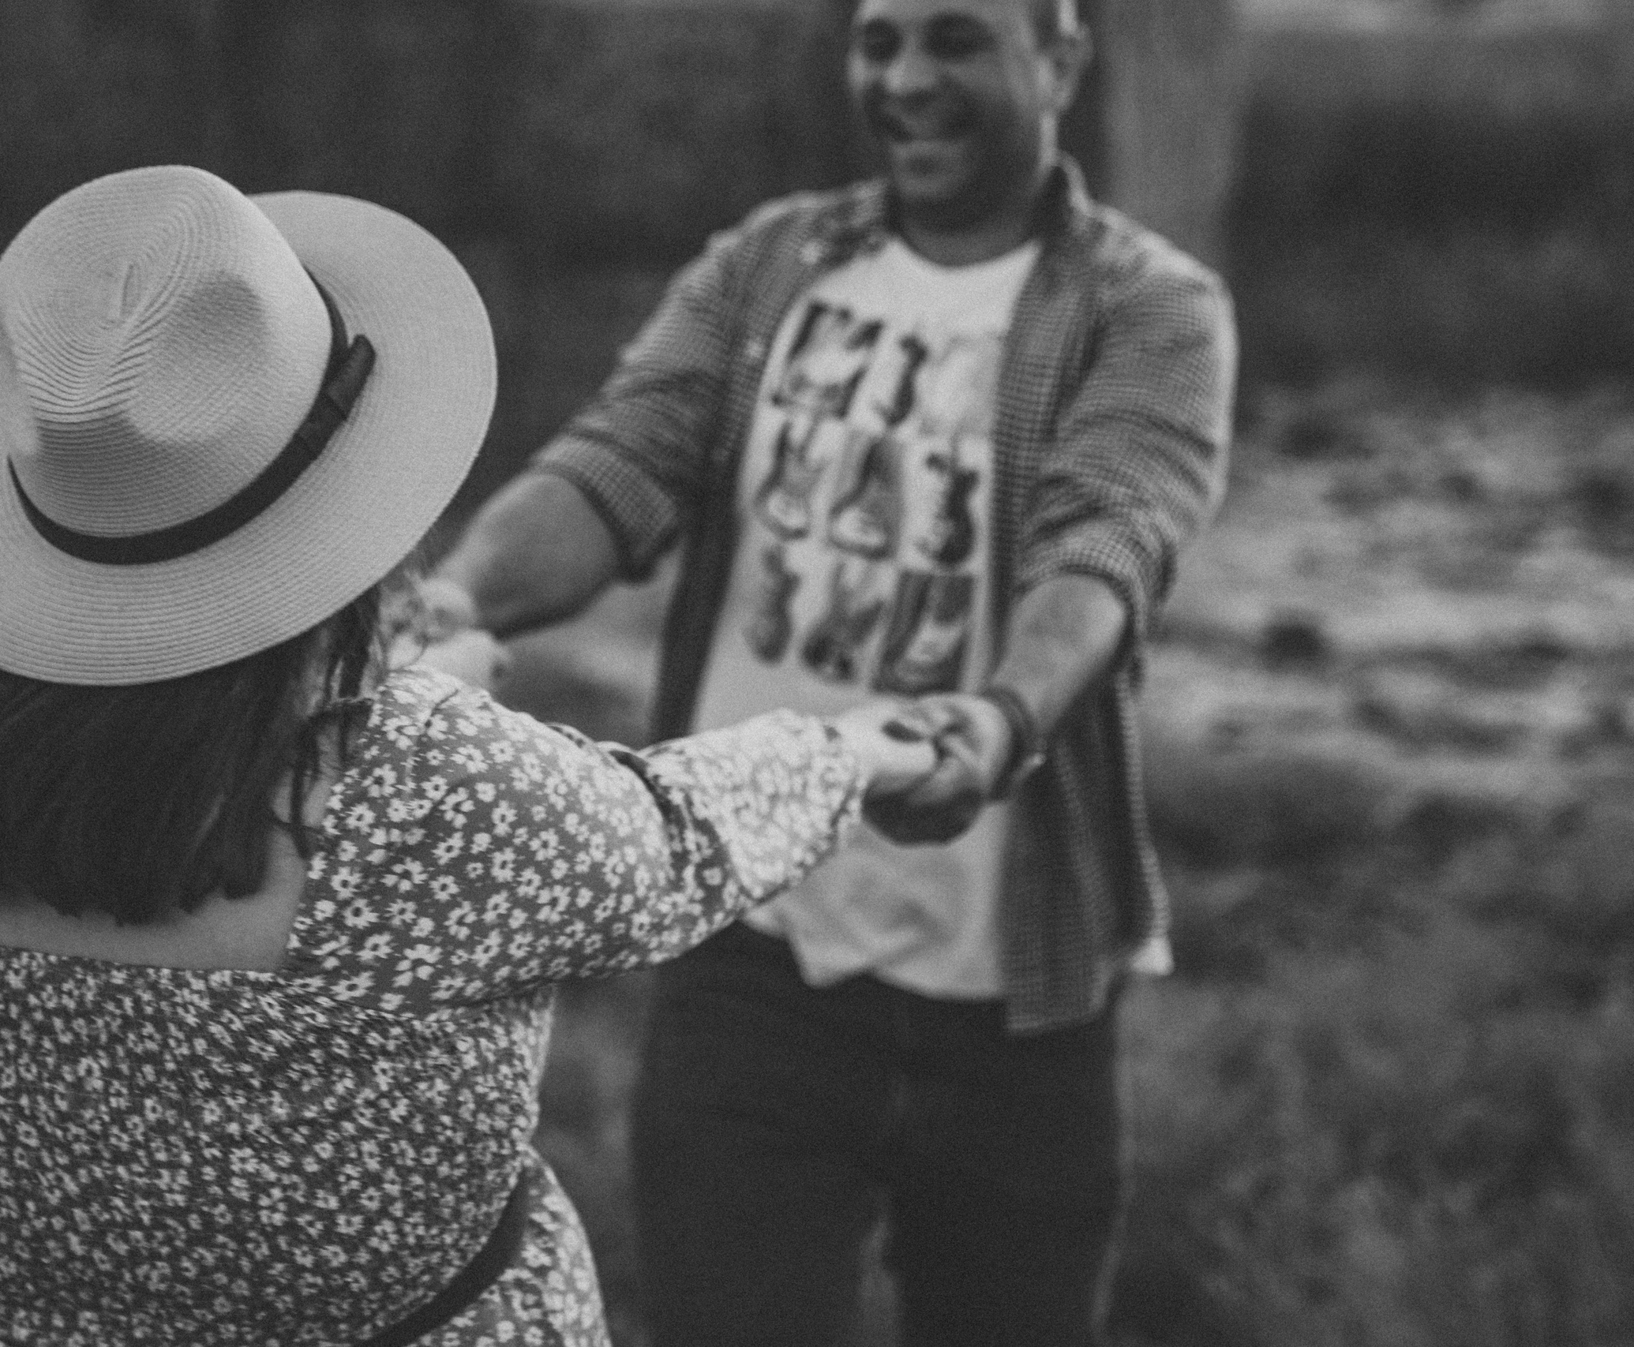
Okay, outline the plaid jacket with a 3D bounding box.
[{"bbox_3d":[0.055,-0.045,2.600,0.520,0.675,0.390,9,16,20],"label":"plaid jacket"}]

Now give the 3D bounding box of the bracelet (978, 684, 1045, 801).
[{"bbox_3d":[0.127,0.046,2.320,0.060,0.066,0.042,42,31,0],"label":"bracelet"}]

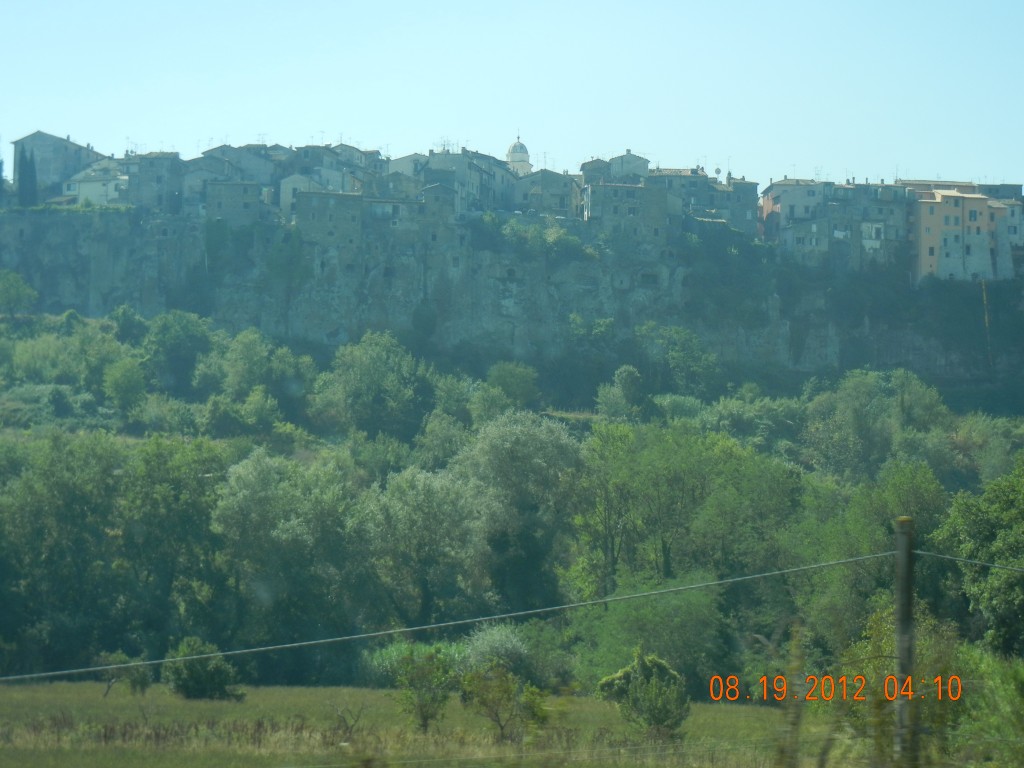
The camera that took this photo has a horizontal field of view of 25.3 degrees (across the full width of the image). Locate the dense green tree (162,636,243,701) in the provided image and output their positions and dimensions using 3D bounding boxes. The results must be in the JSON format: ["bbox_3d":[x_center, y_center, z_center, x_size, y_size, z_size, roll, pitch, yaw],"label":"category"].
[{"bbox_3d":[-13.995,12.865,103.000,3.620,2.890,3.440,0,-6,0],"label":"dense green tree"}]

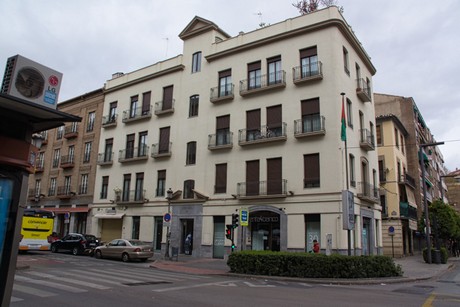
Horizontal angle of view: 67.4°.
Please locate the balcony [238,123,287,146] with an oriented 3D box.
[{"bbox_3d":[2.214,-1.282,23.652,3.450,1.080,0.460,-7,-15,33],"label":"balcony"}]

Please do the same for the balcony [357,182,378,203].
[{"bbox_3d":[9.931,2.856,24.639,0.480,1.070,3.581,-8,-16,35],"label":"balcony"}]

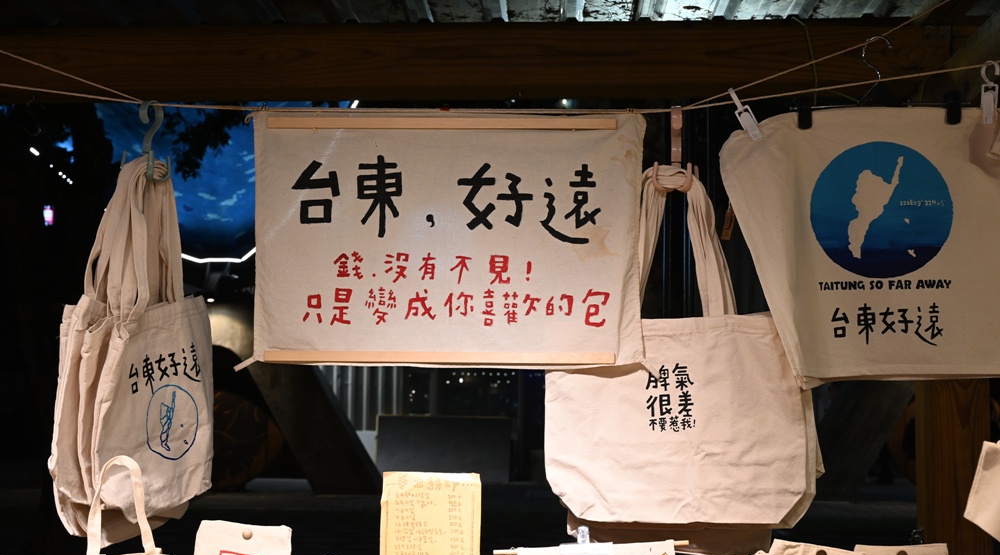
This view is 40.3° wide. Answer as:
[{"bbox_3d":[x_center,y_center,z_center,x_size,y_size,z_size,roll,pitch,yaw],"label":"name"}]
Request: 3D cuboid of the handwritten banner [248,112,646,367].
[{"bbox_3d":[-0.082,-0.061,2.200,0.635,0.409,0.030,0,-3,1],"label":"handwritten banner"}]

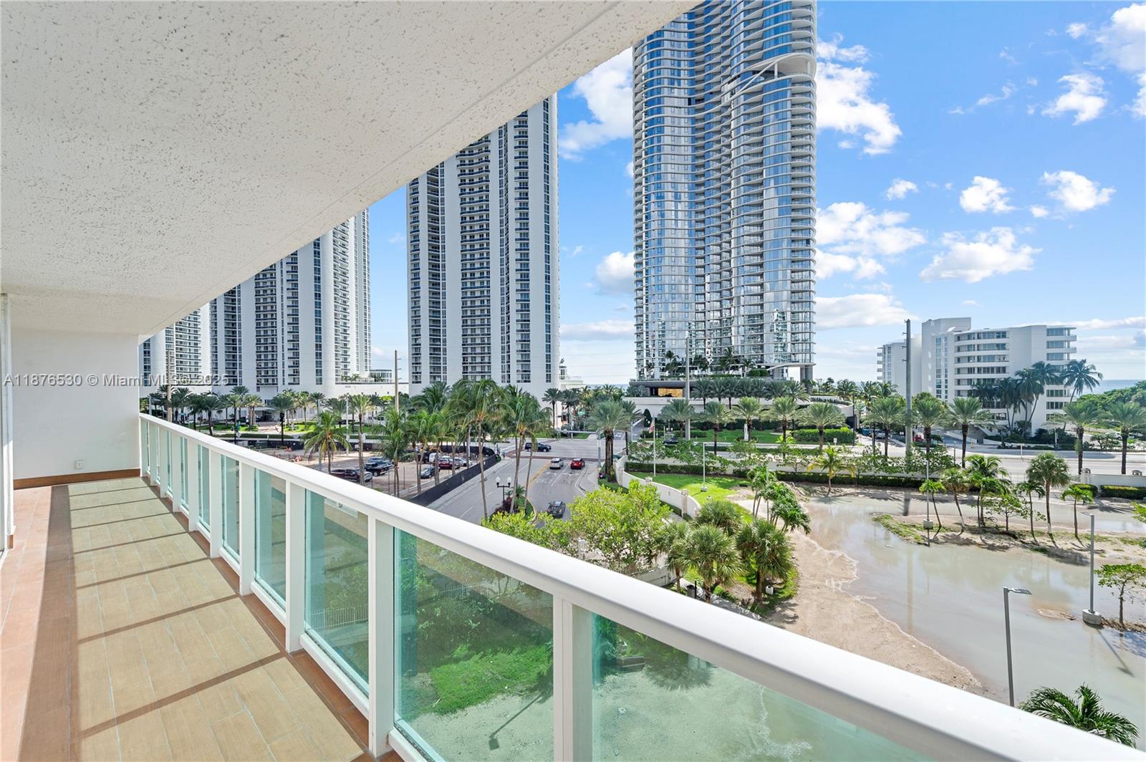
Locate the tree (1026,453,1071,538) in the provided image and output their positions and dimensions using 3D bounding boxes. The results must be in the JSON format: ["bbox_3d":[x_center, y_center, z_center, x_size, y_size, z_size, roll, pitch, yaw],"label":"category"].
[{"bbox_3d":[44.456,10.560,41.600,3.100,7.650,3.100,-1,0,0],"label":"tree"}]

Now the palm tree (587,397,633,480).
[{"bbox_3d":[5.374,8.725,66.000,6.600,12.410,6.600,-1,0,0],"label":"palm tree"}]

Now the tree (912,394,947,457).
[{"bbox_3d":[47.894,7.584,60.000,4.200,11.796,4.200,-1,-1,39],"label":"tree"}]

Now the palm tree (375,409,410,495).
[{"bbox_3d":[-23.082,9.432,56.895,4.600,11.550,4.600,-1,-1,0],"label":"palm tree"}]

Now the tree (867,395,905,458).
[{"bbox_3d":[42.928,7.747,61.000,4.400,11.575,4.400,-1,-1,35],"label":"tree"}]

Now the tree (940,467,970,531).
[{"bbox_3d":[35.074,10.664,40.900,2.150,5.542,2.150,-1,-1,41],"label":"tree"}]

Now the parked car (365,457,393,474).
[{"bbox_3d":[-33.331,14.553,74.450,4.900,1.800,1.950,-1,-1,20],"label":"parked car"}]

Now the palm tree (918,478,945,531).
[{"bbox_3d":[35.639,12.148,44.195,2.300,4.850,2.300,-1,-1,0],"label":"palm tree"}]

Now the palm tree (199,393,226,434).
[{"bbox_3d":[-110.063,10.118,136.000,6.200,12.310,6.200,-1,0,0],"label":"palm tree"}]

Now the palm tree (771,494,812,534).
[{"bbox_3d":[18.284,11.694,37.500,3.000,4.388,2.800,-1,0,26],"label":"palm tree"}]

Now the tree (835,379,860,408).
[{"bbox_3d":[73.831,4.138,120.000,5.500,9.000,5.400,-1,0,32],"label":"tree"}]

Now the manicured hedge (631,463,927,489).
[{"bbox_3d":[27.090,13.259,63.969,39.000,1.500,1.800,0,0,18],"label":"manicured hedge"}]

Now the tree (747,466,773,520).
[{"bbox_3d":[16.639,10.711,39.500,2.200,6.411,2.200,0,0,23],"label":"tree"}]

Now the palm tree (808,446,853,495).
[{"bbox_3d":[31.791,10.813,54.900,4.800,5.736,4.800,-1,-1,30],"label":"palm tree"}]

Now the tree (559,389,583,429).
[{"bbox_3d":[-0.730,8.150,121.000,6.000,11.921,5.800,0,0,0],"label":"tree"}]

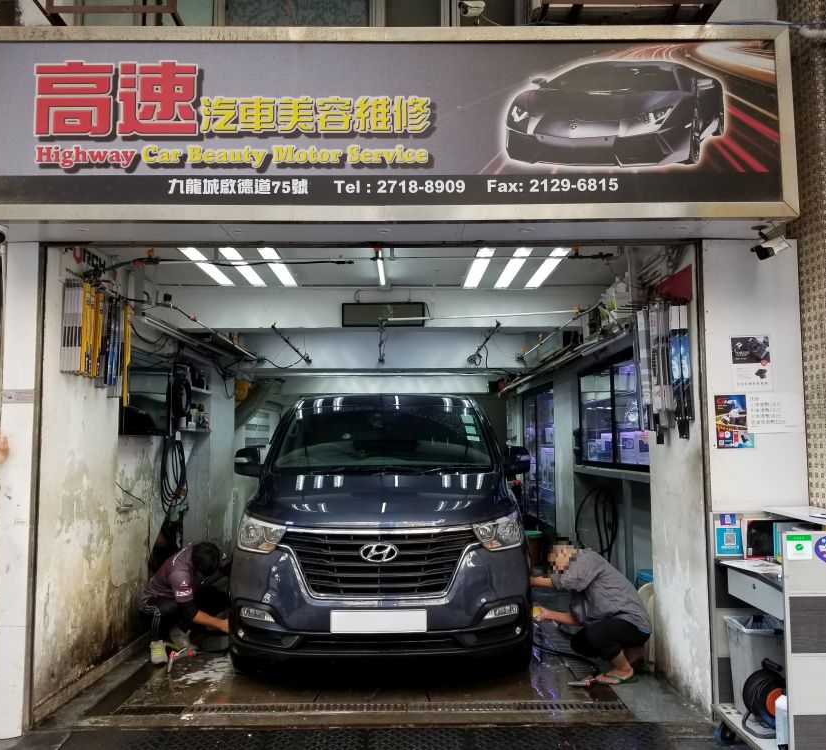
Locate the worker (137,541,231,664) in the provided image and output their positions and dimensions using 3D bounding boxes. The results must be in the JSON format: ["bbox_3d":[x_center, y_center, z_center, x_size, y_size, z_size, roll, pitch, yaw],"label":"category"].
[{"bbox_3d":[-1.583,1.571,5.315,0.700,0.790,0.560,-4,-6,38],"label":"worker"}]

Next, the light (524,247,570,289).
[{"bbox_3d":[0.921,-0.757,5.228,0.100,0.060,1.240,0,-5,-1],"label":"light"}]

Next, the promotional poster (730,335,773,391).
[{"bbox_3d":[1.868,-0.062,4.136,0.216,0.303,0.008,0,-5,-1],"label":"promotional poster"}]

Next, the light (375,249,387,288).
[{"bbox_3d":[-0.212,-0.740,5.027,0.050,0.060,1.200,0,-4,-1],"label":"light"}]

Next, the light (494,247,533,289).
[{"bbox_3d":[0.686,-0.756,5.221,0.100,0.060,1.240,0,-5,-1],"label":"light"}]

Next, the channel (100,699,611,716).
[{"bbox_3d":[-0.230,1.896,4.226,2.880,0.050,0.170,0,-4,-1],"label":"channel"}]

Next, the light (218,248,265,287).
[{"bbox_3d":[-1.148,-0.745,5.146,0.100,0.040,1.200,0,-4,-2],"label":"light"}]

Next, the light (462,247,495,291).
[{"bbox_3d":[0.440,-0.721,5.080,0.100,0.040,1.220,0,-4,-1],"label":"light"}]

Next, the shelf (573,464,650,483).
[{"bbox_3d":[1.784,0.824,6.298,0.280,0.080,2.400,0,-5,-1],"label":"shelf"}]

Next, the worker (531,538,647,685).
[{"bbox_3d":[1.145,1.504,4.923,0.760,0.880,0.500,0,-5,-3],"label":"worker"}]

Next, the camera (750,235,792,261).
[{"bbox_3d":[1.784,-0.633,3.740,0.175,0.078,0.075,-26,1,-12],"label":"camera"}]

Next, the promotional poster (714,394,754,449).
[{"bbox_3d":[1.758,0.255,4.108,0.212,0.297,0.008,0,-5,-1],"label":"promotional poster"}]

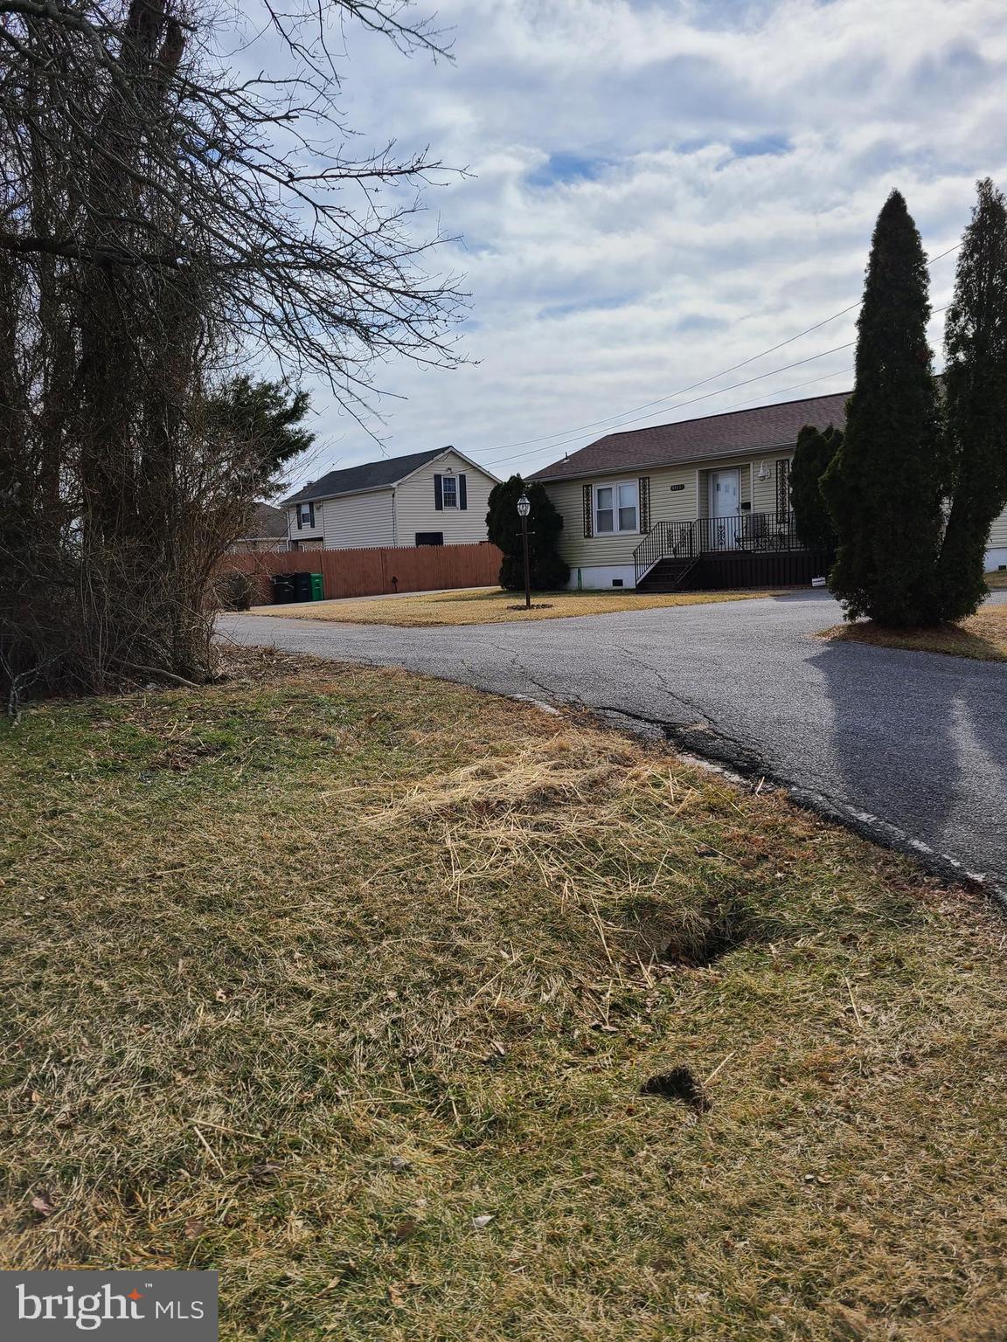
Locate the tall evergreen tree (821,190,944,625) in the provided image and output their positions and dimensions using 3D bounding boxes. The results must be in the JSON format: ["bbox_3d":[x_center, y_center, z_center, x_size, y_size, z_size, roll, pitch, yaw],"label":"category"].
[{"bbox_3d":[4.695,-3.189,12.334,1.550,5.160,1.500,0,6,21],"label":"tall evergreen tree"}]

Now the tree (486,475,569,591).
[{"bbox_3d":[0.667,-4.113,30.026,2.450,3.380,2.300,-2,6,0],"label":"tree"}]

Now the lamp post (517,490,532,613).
[{"bbox_3d":[0.426,-2.279,19.188,0.310,2.180,0.280,-2,6,0],"label":"lamp post"}]

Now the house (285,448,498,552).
[{"bbox_3d":[-5.076,-6.737,46.445,6.050,6.150,9.060,-8,8,-42],"label":"house"}]

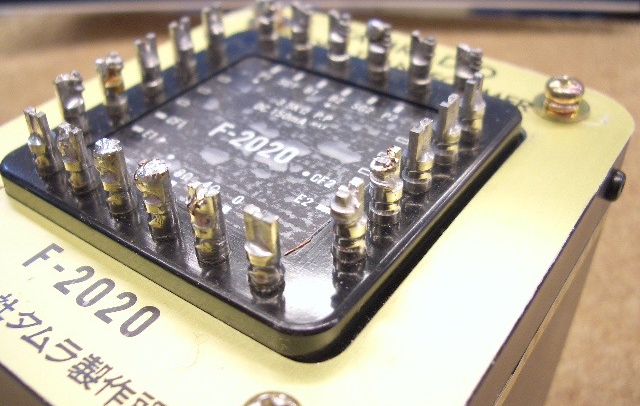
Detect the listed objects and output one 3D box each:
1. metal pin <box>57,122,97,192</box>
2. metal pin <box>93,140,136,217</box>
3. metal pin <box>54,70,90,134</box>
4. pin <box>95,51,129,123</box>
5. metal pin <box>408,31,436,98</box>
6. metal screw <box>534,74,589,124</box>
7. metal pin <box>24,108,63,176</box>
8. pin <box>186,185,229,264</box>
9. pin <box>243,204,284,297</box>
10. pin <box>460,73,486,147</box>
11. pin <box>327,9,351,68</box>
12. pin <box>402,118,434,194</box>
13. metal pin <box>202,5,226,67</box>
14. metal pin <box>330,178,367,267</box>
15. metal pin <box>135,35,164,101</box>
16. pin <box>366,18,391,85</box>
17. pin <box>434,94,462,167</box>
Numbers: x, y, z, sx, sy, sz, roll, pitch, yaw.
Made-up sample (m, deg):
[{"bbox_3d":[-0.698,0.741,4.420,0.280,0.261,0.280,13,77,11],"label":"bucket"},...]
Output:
[{"bbox_3d":[-0.039,-0.007,0.104,0.004,0.012,0.004,22,43,29],"label":"metal pin"},{"bbox_3d":[-0.031,-0.004,0.099,0.004,0.012,0.004,-1,36,1],"label":"metal pin"},{"bbox_3d":[-0.046,-0.018,0.119,0.004,0.012,0.004,22,43,29],"label":"metal pin"},{"bbox_3d":[-0.040,-0.022,0.125,0.004,0.012,0.004,22,43,29],"label":"pin"},{"bbox_3d":[0.020,-0.028,0.128,0.005,0.012,0.005,23,44,28],"label":"metal pin"},{"bbox_3d":[0.050,-0.022,0.132,0.012,0.005,0.012,23,44,28],"label":"metal screw"},{"bbox_3d":[-0.047,-0.010,0.109,0.005,0.012,0.005,23,44,28],"label":"metal pin"},{"bbox_3d":[-0.015,0.003,0.090,0.005,0.012,0.005,-1,38,1],"label":"pin"},{"bbox_3d":[-0.007,0.006,0.085,0.005,0.012,0.005,23,44,28],"label":"pin"},{"bbox_3d":[0.027,-0.016,0.113,0.004,0.012,0.004,22,43,29],"label":"pin"},{"bbox_3d":[0.004,-0.034,0.138,0.004,0.012,0.004,-1,36,1],"label":"pin"},{"bbox_3d":[0.016,-0.007,0.101,0.005,0.012,0.005,23,44,28],"label":"pin"},{"bbox_3d":[-0.023,-0.037,0.143,0.004,0.012,0.004,-1,36,1],"label":"metal pin"},{"bbox_3d":[0.004,0.003,0.089,0.005,0.012,0.005,23,44,28],"label":"metal pin"},{"bbox_3d":[-0.034,-0.028,0.131,0.005,0.012,0.005,23,44,28],"label":"metal pin"},{"bbox_3d":[0.012,-0.031,0.133,0.004,0.012,0.004,-1,36,1],"label":"pin"},{"bbox_3d":[0.021,-0.012,0.108,0.005,0.012,0.005,23,44,28],"label":"pin"}]

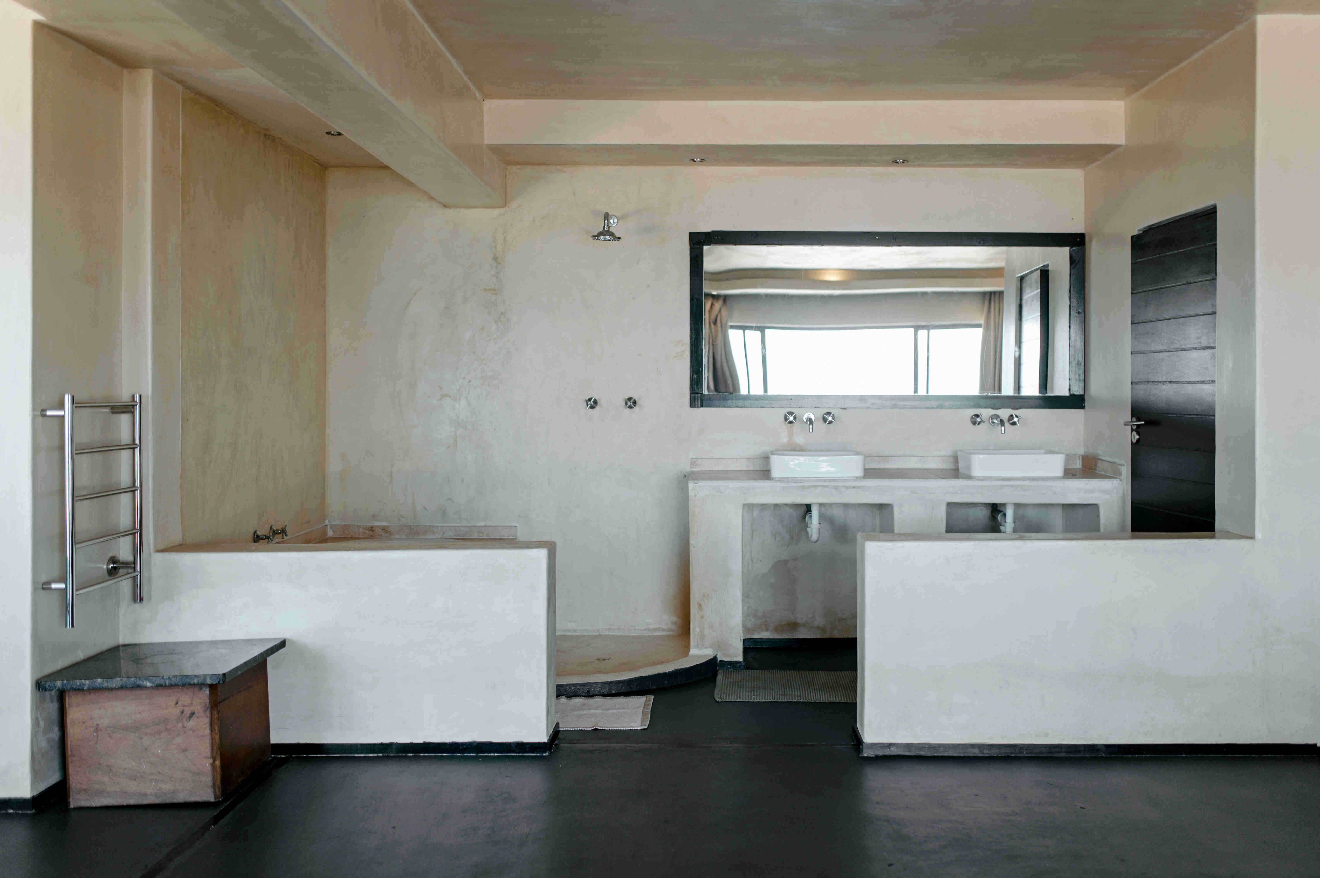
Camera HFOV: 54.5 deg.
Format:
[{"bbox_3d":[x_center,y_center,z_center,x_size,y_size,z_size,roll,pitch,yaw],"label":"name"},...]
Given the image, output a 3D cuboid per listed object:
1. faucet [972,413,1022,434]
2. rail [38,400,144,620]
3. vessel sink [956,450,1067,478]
[{"bbox_3d":[1.656,-0.076,6.290,0.245,0.110,0.165,0,2,1],"label":"faucet"},{"bbox_3d":[-1.836,0.210,4.165,0.115,0.715,0.525,0,2,1],"label":"rail"},{"bbox_3d":[1.672,0.122,6.120,0.445,0.110,0.320,0,2,1],"label":"vessel sink"}]

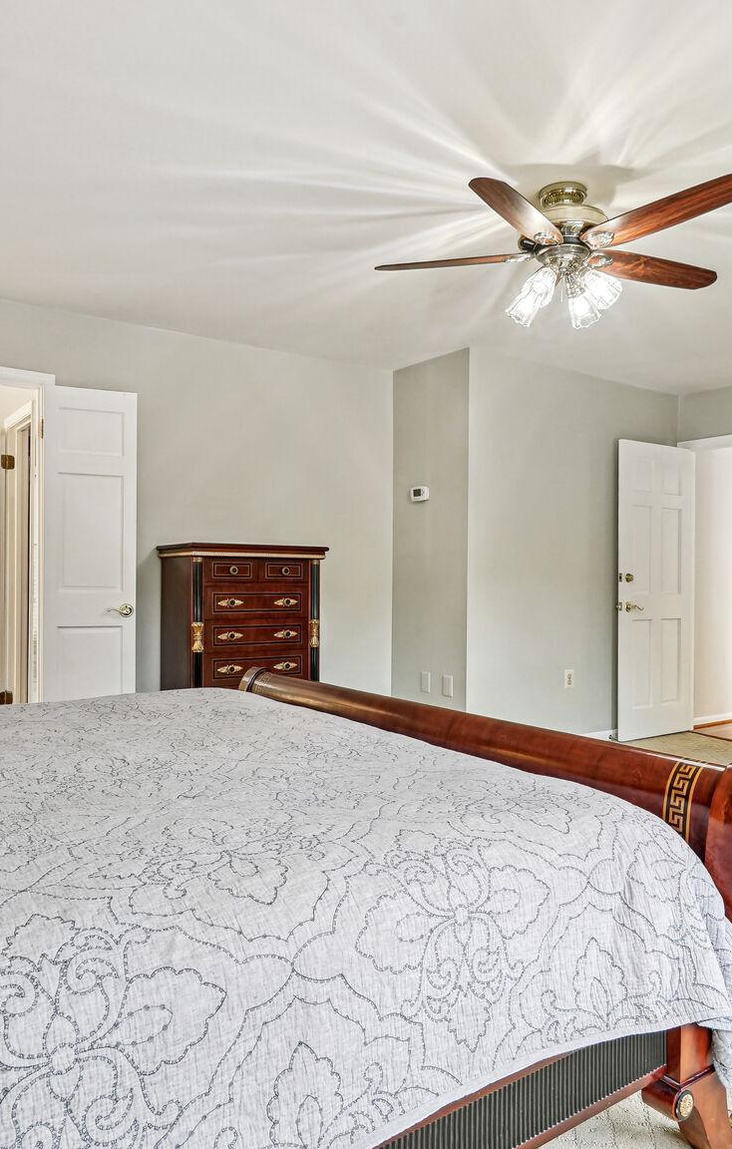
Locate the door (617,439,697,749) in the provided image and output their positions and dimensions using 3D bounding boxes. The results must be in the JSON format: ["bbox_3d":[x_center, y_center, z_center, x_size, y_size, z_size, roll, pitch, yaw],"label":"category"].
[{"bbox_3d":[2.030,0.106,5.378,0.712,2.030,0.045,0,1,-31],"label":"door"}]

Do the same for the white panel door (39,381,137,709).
[{"bbox_3d":[-1.375,0.094,3.827,0.436,2.030,0.045,0,1,-27],"label":"white panel door"}]

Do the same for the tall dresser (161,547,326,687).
[{"bbox_3d":[-0.657,0.489,4.119,0.790,1.268,0.470,0,1,-36],"label":"tall dresser"}]

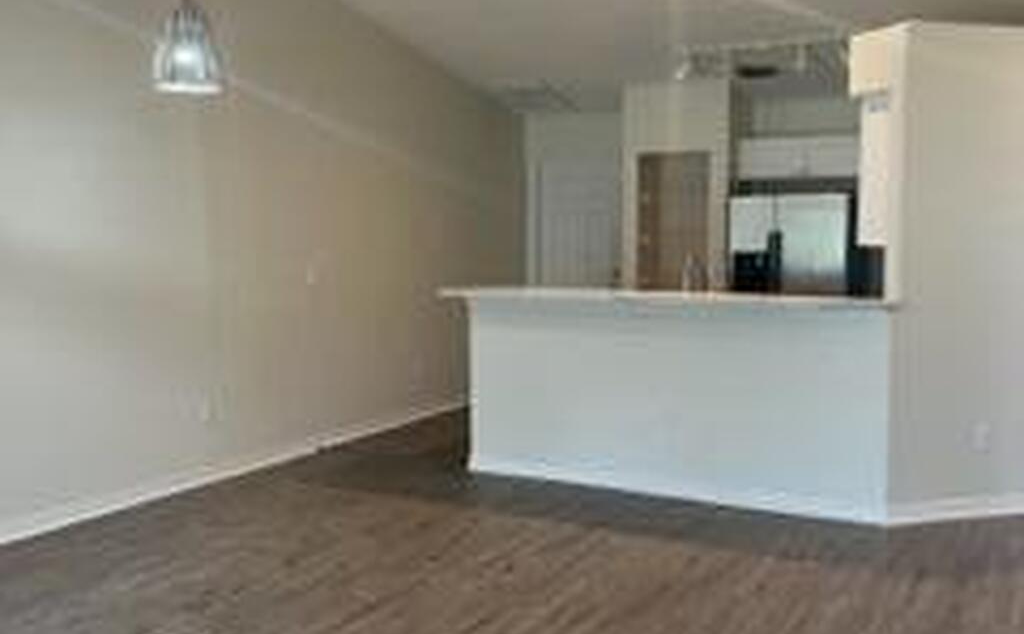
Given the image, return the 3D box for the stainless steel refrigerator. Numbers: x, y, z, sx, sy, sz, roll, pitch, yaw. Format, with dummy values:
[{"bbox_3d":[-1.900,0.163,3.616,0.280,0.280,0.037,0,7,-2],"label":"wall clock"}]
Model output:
[{"bbox_3d":[2.074,-0.040,5.754,0.850,1.730,0.750,2,6,24],"label":"stainless steel refrigerator"}]

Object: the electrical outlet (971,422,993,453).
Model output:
[{"bbox_3d":[2.318,0.595,3.791,0.080,0.120,0.012,-1,5,-12],"label":"electrical outlet"}]

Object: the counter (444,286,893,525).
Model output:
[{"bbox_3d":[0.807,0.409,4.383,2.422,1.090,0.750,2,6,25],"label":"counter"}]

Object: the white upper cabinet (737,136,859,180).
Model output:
[{"bbox_3d":[2.211,-1.180,5.869,0.900,0.300,0.320,2,6,24],"label":"white upper cabinet"}]

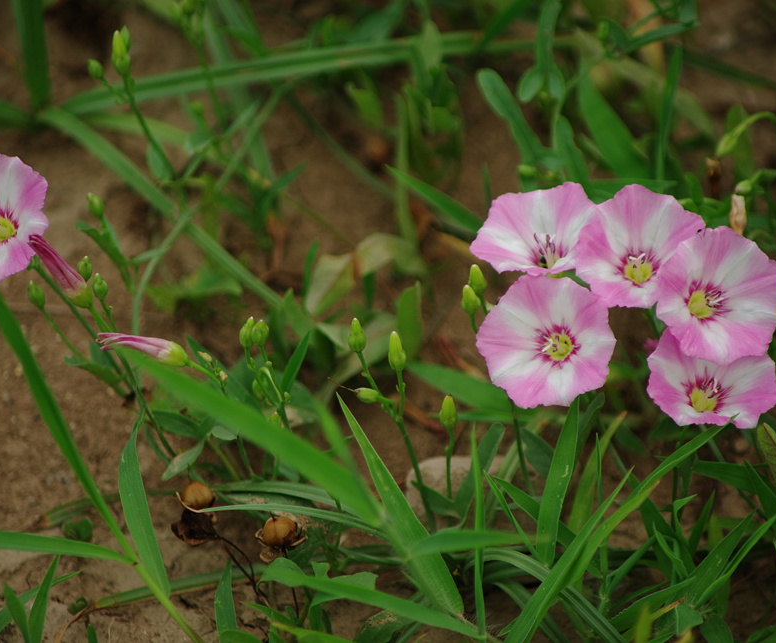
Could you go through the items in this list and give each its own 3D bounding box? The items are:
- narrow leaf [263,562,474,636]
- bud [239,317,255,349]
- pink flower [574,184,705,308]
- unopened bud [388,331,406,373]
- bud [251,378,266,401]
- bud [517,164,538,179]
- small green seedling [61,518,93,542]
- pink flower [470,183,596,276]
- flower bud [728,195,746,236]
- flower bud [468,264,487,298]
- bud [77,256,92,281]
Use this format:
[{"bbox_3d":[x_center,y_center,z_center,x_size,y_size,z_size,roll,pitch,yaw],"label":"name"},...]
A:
[{"bbox_3d":[-0.003,0.049,1.080,0.040,0.007,0.007,16,35,-6],"label":"narrow leaf"},{"bbox_3d":[-0.026,0.002,1.120,0.003,0.006,0.003,9,23,0],"label":"bud"},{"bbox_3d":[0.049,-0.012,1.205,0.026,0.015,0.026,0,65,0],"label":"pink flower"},{"bbox_3d":[0.002,0.005,1.115,0.003,0.008,0.003,-7,23,0],"label":"unopened bud"},{"bbox_3d":[-0.024,0.012,1.125,0.003,0.004,0.003,-9,23,0],"label":"bud"},{"bbox_3d":[0.028,-0.030,1.250,0.003,0.004,0.003,-31,25,9],"label":"bud"},{"bbox_3d":[-0.061,0.041,1.215,0.006,0.005,0.005,0,37,0],"label":"small green seedling"},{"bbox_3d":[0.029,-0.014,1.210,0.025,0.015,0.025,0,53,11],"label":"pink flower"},{"bbox_3d":[0.069,-0.021,1.220,0.004,0.008,0.004,0,15,0],"label":"flower bud"},{"bbox_3d":[0.016,-0.007,1.120,0.003,0.006,0.003,-12,23,0],"label":"flower bud"},{"bbox_3d":[-0.059,-0.010,1.200,0.003,0.005,0.003,2,21,-1],"label":"bud"}]

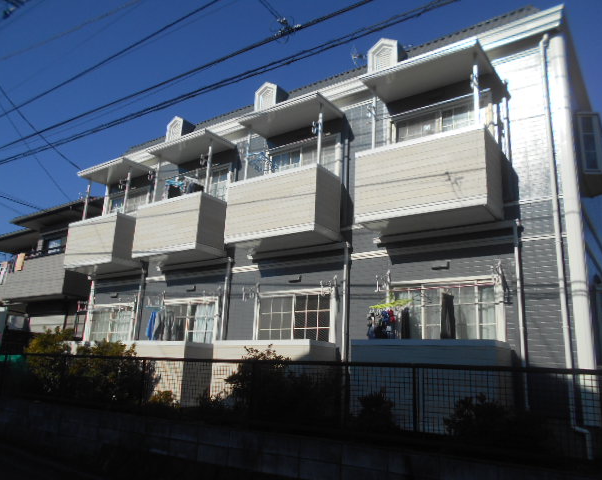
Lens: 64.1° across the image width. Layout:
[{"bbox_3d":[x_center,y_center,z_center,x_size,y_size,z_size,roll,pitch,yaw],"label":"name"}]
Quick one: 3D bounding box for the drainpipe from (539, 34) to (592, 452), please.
[{"bbox_3d":[3.462,-0.250,6.441,0.180,5.850,0.120,-8,-18,34],"label":"drainpipe"}]

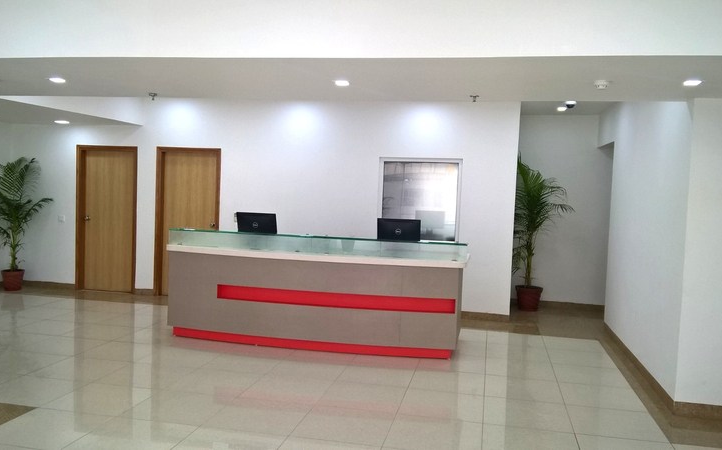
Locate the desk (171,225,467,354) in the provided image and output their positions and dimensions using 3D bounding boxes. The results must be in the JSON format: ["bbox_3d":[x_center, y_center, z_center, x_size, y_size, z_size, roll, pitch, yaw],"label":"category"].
[{"bbox_3d":[-0.443,0.643,6.528,3.020,1.105,0.920,3,3,12],"label":"desk"}]

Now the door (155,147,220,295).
[{"bbox_3d":[-2.369,-0.020,8.730,0.936,2.050,0.120,3,3,12],"label":"door"}]

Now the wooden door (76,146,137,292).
[{"bbox_3d":[-3.571,-0.074,8.980,0.942,2.050,0.120,3,3,12],"label":"wooden door"}]

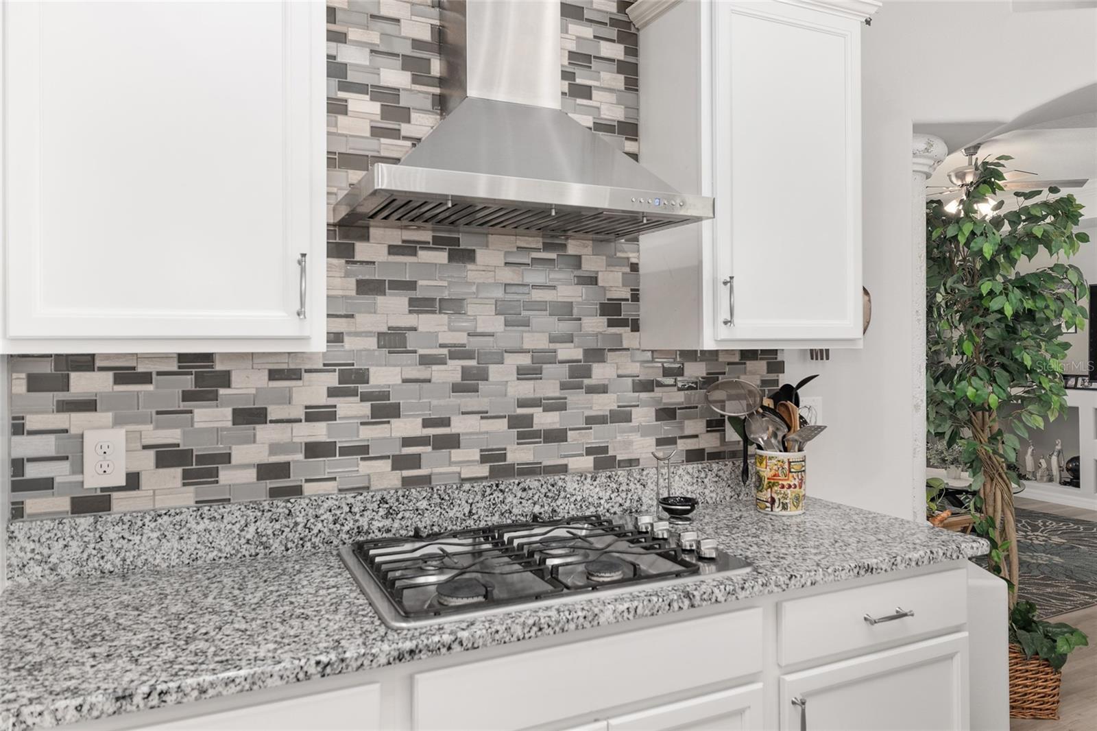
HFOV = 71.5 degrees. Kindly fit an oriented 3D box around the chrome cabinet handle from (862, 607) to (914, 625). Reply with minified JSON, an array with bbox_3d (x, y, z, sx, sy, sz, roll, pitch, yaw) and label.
[{"bbox_3d":[0.735,0.542,1.644,0.122,0.016,0.033,-1,1,-25],"label":"chrome cabinet handle"}]

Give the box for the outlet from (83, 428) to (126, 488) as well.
[{"bbox_3d":[-0.906,0.190,1.557,0.071,0.116,0.007,-1,1,-25],"label":"outlet"}]

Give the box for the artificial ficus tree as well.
[{"bbox_3d":[1.680,0.143,2.930,0.800,1.900,0.780,-1,1,-25],"label":"artificial ficus tree"}]

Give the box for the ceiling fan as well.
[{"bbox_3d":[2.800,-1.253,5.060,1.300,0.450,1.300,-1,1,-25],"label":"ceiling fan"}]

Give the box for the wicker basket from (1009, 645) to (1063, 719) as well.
[{"bbox_3d":[1.737,1.157,2.941,0.290,0.270,0.290,0,1,4],"label":"wicker basket"}]

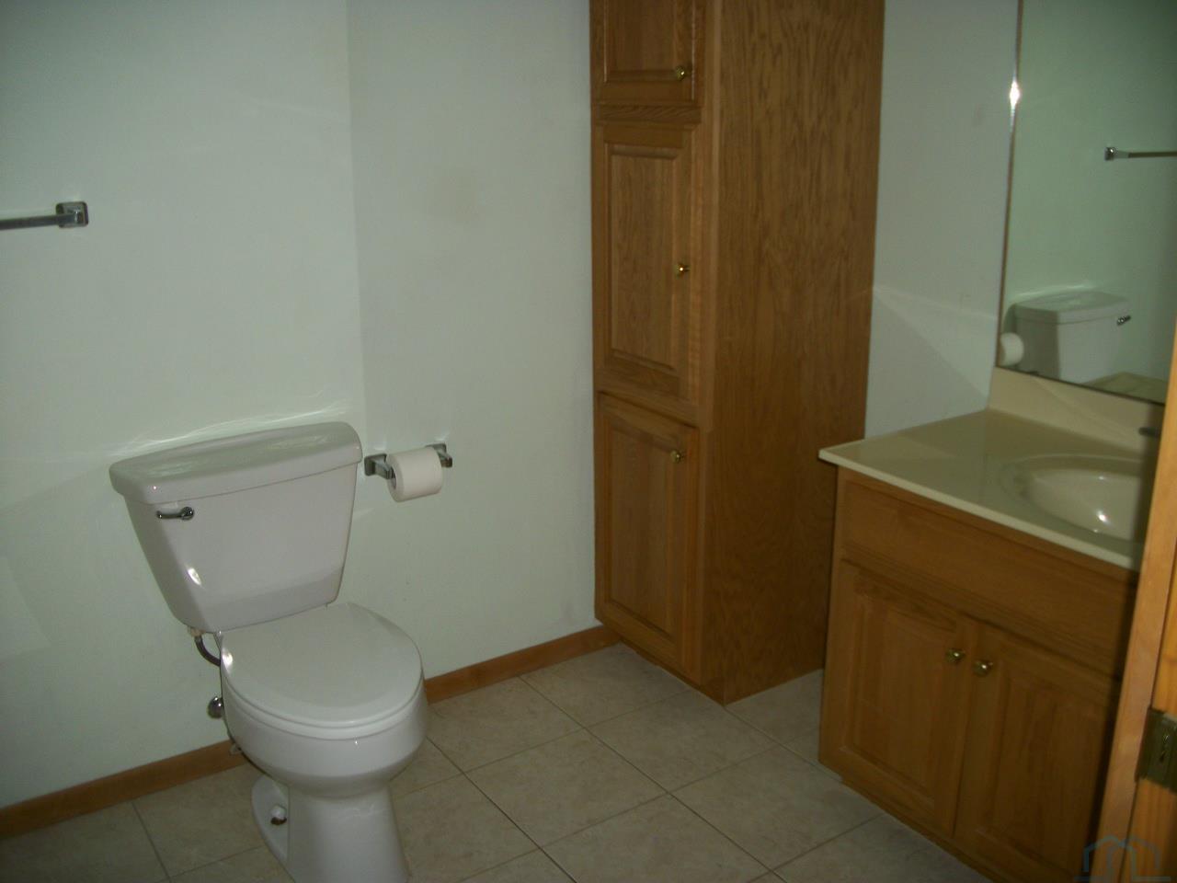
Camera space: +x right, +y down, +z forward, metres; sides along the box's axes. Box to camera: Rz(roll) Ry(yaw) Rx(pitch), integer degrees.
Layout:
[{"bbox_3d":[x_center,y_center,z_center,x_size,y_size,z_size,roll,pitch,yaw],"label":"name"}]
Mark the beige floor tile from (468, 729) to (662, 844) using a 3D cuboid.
[{"bbox_3d":[-0.052,0.780,2.480,0.330,0.010,0.330,-11,19,-32],"label":"beige floor tile"}]

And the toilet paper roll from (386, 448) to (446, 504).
[{"bbox_3d":[-0.410,0.079,2.566,0.100,0.112,0.112,-11,19,-32],"label":"toilet paper roll"}]

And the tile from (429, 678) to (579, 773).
[{"bbox_3d":[-0.234,0.706,2.743,0.330,0.010,0.325,-11,19,-32],"label":"tile"}]

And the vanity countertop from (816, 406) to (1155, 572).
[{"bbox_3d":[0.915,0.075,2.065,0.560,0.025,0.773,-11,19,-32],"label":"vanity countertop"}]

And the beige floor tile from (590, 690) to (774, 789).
[{"bbox_3d":[0.226,0.726,2.657,0.330,0.010,0.330,-11,19,-32],"label":"beige floor tile"}]

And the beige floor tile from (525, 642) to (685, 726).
[{"bbox_3d":[0.043,0.651,2.921,0.330,0.010,0.325,-11,19,-32],"label":"beige floor tile"}]

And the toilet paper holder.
[{"bbox_3d":[-0.417,0.051,2.591,0.212,0.050,0.075,-11,19,-32],"label":"toilet paper holder"}]

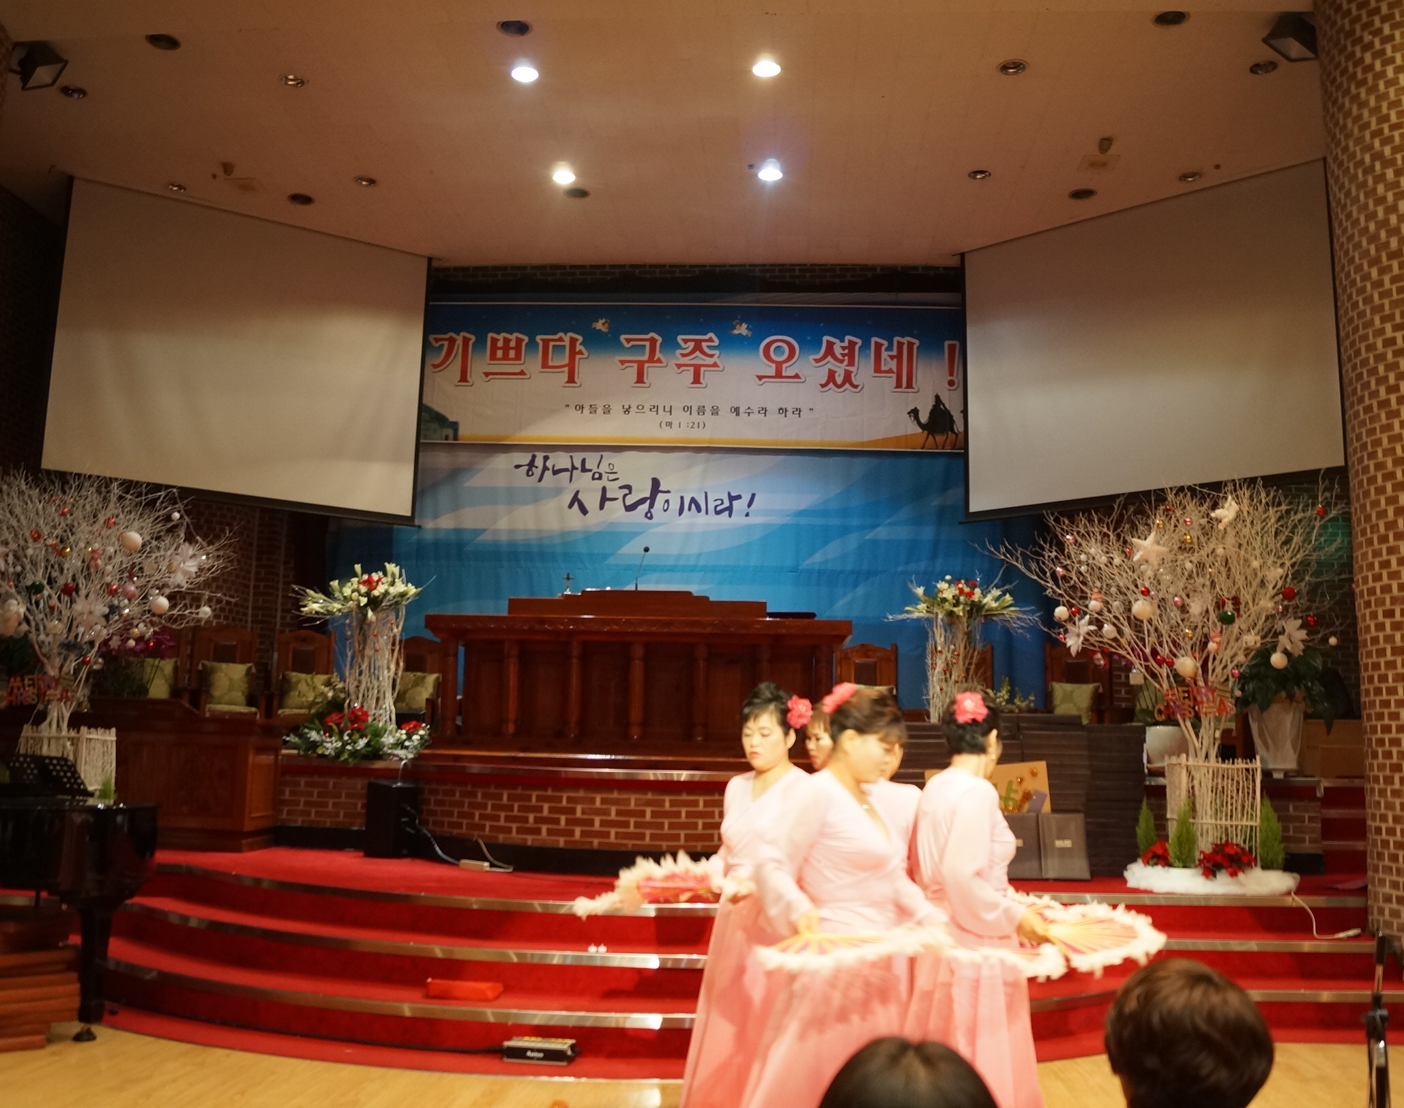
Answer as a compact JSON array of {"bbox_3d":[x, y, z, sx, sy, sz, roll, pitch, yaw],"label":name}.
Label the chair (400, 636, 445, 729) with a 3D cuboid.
[{"bbox_3d":[-2.519,1.257,10.900,0.560,1.080,0.600,2,-9,-5],"label":"chair"}]

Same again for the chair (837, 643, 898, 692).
[{"bbox_3d":[1.396,1.238,10.438,0.620,1.039,0.620,0,-9,4],"label":"chair"}]

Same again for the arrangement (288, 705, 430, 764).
[{"bbox_3d":[-2.470,1.301,9.000,1.030,0.430,0.550,1,-9,3],"label":"arrangement"}]

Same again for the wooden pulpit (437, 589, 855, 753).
[{"bbox_3d":[-0.428,0.863,9.012,2.956,1.148,0.900,1,-9,3],"label":"wooden pulpit"}]

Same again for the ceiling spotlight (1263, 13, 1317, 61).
[{"bbox_3d":[3.537,-3.099,7.500,0.270,0.220,0.220,14,1,-28],"label":"ceiling spotlight"}]

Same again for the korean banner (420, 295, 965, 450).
[{"bbox_3d":[-0.082,-1.627,11.231,4.950,1.376,0.040,1,-9,2],"label":"korean banner"}]

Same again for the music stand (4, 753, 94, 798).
[{"bbox_3d":[-3.133,1.064,6.000,0.220,0.220,0.420,9,-12,-39],"label":"music stand"}]

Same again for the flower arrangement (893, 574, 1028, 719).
[{"bbox_3d":[1.694,0.804,8.350,0.870,1.320,0.720,1,-9,0],"label":"flower arrangement"}]

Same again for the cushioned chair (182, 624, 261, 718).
[{"bbox_3d":[-4.023,1.145,10.550,0.580,1.090,0.600,5,-10,-24],"label":"cushioned chair"}]

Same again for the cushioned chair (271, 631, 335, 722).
[{"bbox_3d":[-3.272,1.102,10.095,0.620,1.028,0.620,3,-9,-10],"label":"cushioned chair"}]

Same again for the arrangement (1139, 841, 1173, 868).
[{"bbox_3d":[2.647,1.752,7.300,0.200,0.170,0.190,1,-9,0],"label":"arrangement"}]

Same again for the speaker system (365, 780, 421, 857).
[{"bbox_3d":[-2.028,1.760,8.220,0.280,0.480,0.280,-6,-12,38],"label":"speaker system"}]

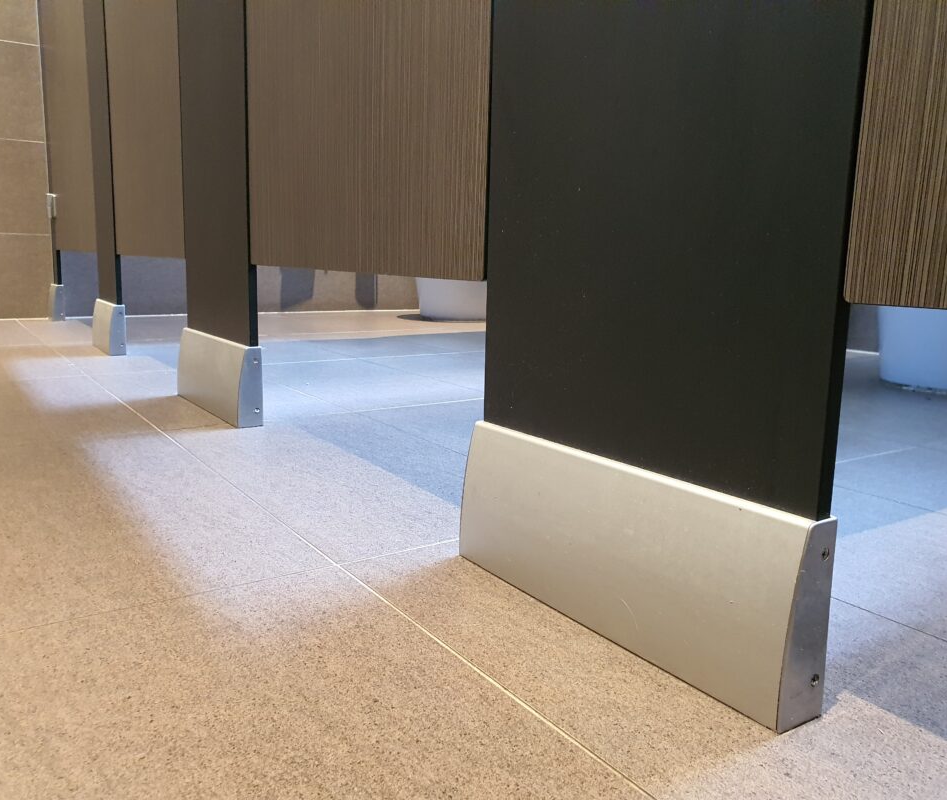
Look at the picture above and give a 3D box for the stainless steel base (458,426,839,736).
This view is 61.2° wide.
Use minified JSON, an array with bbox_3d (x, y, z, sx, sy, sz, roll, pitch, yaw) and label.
[{"bbox_3d":[0.093,0.099,0.566,0.036,0.117,0.319,-5,11,-33],"label":"stainless steel base"}]

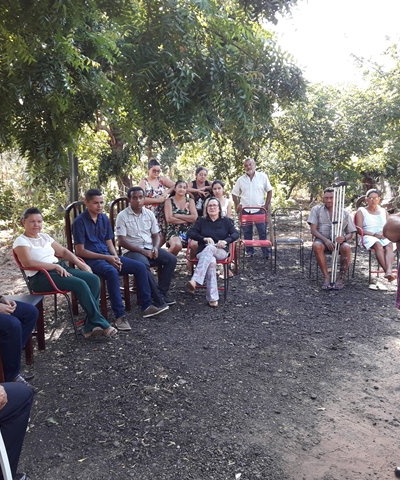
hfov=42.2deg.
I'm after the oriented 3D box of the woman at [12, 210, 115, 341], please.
[{"bbox_3d":[-1.202,0.274,4.687,0.820,1.140,0.560,3,8,24],"label":"woman"}]

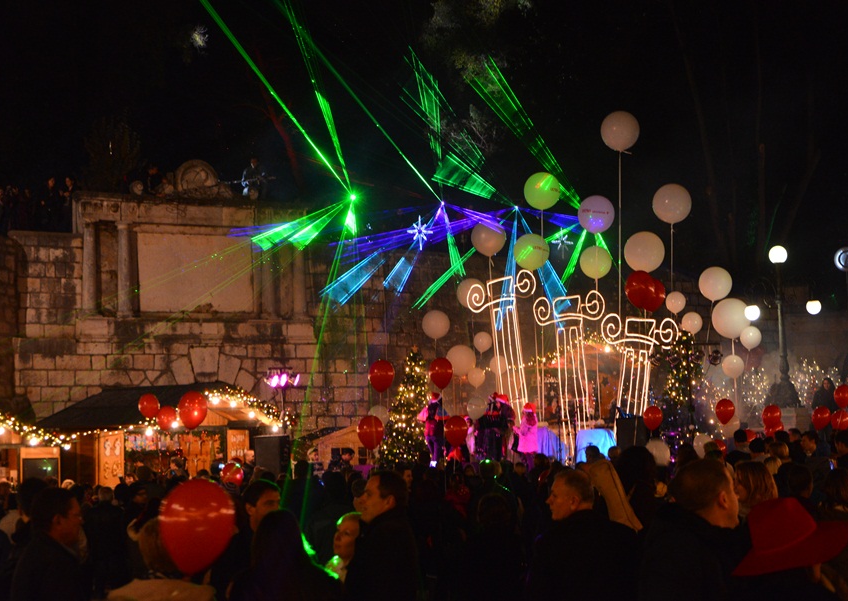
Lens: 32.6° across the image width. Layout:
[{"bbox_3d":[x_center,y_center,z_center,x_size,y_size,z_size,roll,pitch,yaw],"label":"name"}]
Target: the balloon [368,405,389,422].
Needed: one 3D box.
[{"bbox_3d":[-0.667,1.719,21.500,0.310,0.350,0.310,-2,-6,0],"label":"balloon"}]

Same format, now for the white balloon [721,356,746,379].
[{"bbox_3d":[4.018,0.855,18.800,0.285,0.315,0.285,-2,-6,0],"label":"white balloon"}]

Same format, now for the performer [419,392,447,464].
[{"bbox_3d":[0.161,2.601,27.193,0.450,1.740,0.550,3,-7,-35],"label":"performer"}]

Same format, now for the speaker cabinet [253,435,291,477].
[{"bbox_3d":[-2.752,2.928,26.187,0.520,1.000,0.500,-3,-6,16],"label":"speaker cabinet"}]

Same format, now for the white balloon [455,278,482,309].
[{"bbox_3d":[0.913,-0.116,28.000,0.550,0.600,0.550,-2,-6,0],"label":"white balloon"}]

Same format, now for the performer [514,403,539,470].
[{"bbox_3d":[1.943,2.730,27.500,0.460,1.620,0.500,-2,-6,5],"label":"performer"}]

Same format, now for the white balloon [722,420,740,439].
[{"bbox_3d":[4.664,1.926,22.000,0.290,0.330,0.290,-2,-6,0],"label":"white balloon"}]

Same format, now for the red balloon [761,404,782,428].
[{"bbox_3d":[4.939,1.654,20.600,0.270,0.335,0.270,-2,-6,0],"label":"red balloon"}]

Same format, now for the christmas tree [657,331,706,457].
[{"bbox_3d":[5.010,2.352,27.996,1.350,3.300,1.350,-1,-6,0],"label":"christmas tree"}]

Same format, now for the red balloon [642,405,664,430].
[{"bbox_3d":[3.259,1.676,20.600,0.280,0.355,0.280,-2,-6,0],"label":"red balloon"}]

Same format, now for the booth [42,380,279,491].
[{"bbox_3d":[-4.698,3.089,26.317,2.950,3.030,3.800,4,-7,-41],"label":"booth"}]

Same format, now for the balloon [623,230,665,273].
[{"bbox_3d":[3.196,-0.702,21.000,0.580,0.620,0.580,-2,-6,0],"label":"balloon"}]

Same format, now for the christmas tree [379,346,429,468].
[{"bbox_3d":[-0.256,2.237,27.500,1.300,2.750,1.300,-2,-6,0],"label":"christmas tree"}]

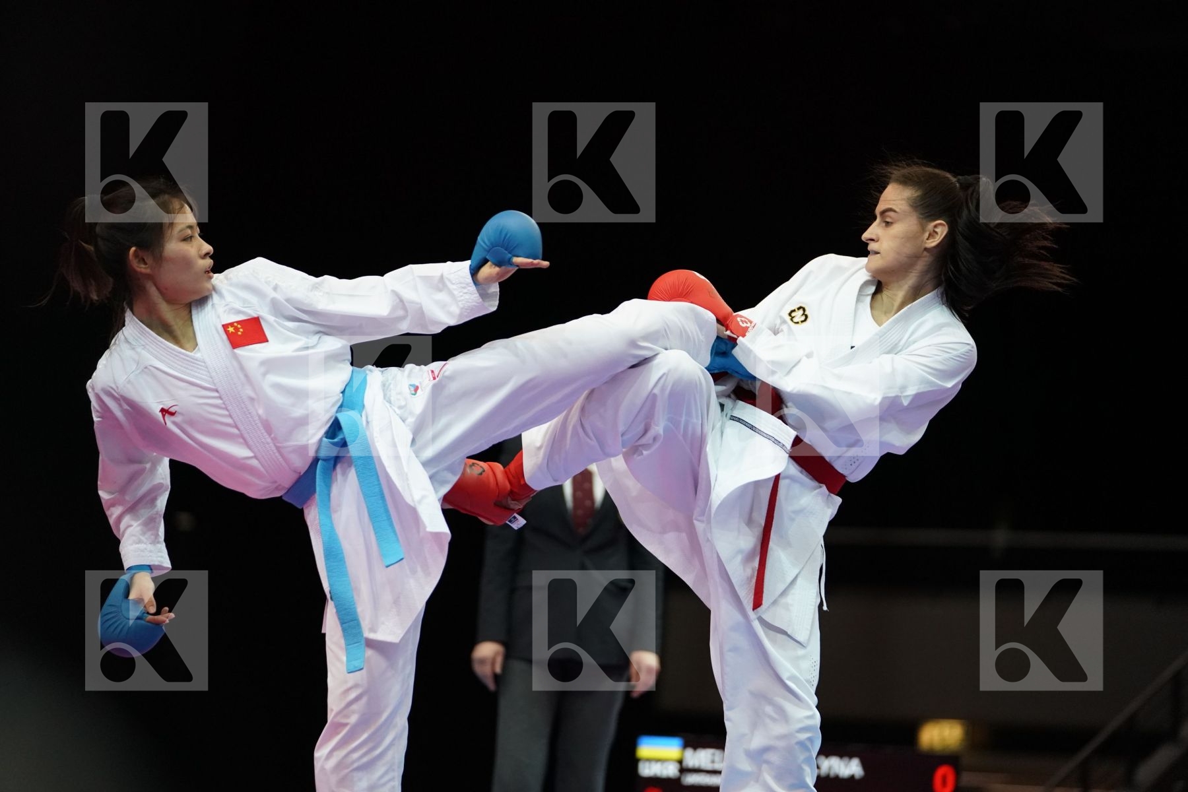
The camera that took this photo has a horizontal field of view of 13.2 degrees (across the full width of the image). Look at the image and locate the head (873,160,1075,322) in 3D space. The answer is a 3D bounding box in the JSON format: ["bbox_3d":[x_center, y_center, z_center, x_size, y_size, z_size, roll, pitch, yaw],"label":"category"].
[{"bbox_3d":[0.704,-0.289,9.500,0.370,0.295,0.200,0,-4,-5],"label":"head"}]

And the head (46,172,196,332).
[{"bbox_3d":[-0.868,-0.257,9.350,0.275,0.285,0.190,0,-4,0],"label":"head"}]

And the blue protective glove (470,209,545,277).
[{"bbox_3d":[-0.160,-0.272,9.300,0.137,0.133,0.115,0,-4,3],"label":"blue protective glove"}]

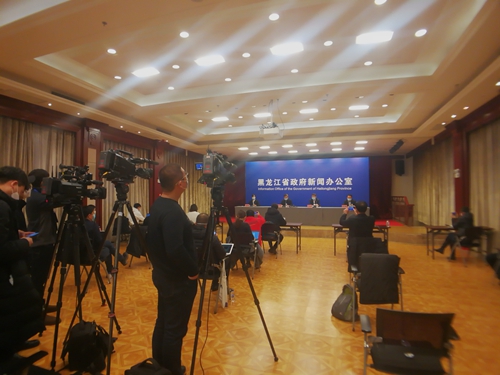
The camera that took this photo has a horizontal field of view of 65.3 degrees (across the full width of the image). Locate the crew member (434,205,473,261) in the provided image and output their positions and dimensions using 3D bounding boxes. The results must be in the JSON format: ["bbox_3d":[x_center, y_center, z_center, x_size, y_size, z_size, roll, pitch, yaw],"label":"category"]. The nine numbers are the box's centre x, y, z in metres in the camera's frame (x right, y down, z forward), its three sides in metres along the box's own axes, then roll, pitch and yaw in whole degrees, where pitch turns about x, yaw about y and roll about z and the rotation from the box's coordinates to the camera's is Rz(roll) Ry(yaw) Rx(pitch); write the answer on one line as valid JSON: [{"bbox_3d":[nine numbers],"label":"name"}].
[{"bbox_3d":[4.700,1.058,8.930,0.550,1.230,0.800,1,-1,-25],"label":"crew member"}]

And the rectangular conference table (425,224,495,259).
[{"bbox_3d":[4.964,1.310,9.270,1.300,0.740,0.520,0,-1,14],"label":"rectangular conference table"}]

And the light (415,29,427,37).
[{"bbox_3d":[2.760,-2.485,6.290,0.180,0.060,0.180,-2,-1,14],"label":"light"}]

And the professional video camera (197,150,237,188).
[{"bbox_3d":[-0.292,-0.168,3.505,0.250,0.310,0.530,-2,-1,16],"label":"professional video camera"}]

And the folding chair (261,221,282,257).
[{"bbox_3d":[0.530,1.272,9.576,0.500,0.830,0.560,0,-1,14],"label":"folding chair"}]

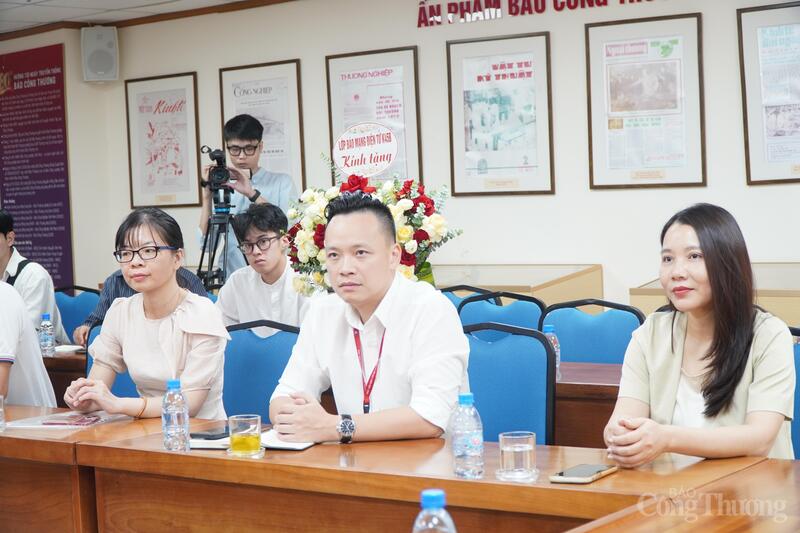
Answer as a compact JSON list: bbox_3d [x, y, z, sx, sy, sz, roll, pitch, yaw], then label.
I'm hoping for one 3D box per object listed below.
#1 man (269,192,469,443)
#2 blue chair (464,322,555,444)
[{"bbox_3d":[-0.043,0.475,3.185,0.510,1.300,0.660,-1,3,29],"label":"man"},{"bbox_3d":[0.154,0.659,3.719,0.430,0.947,0.570,0,3,31],"label":"blue chair"}]

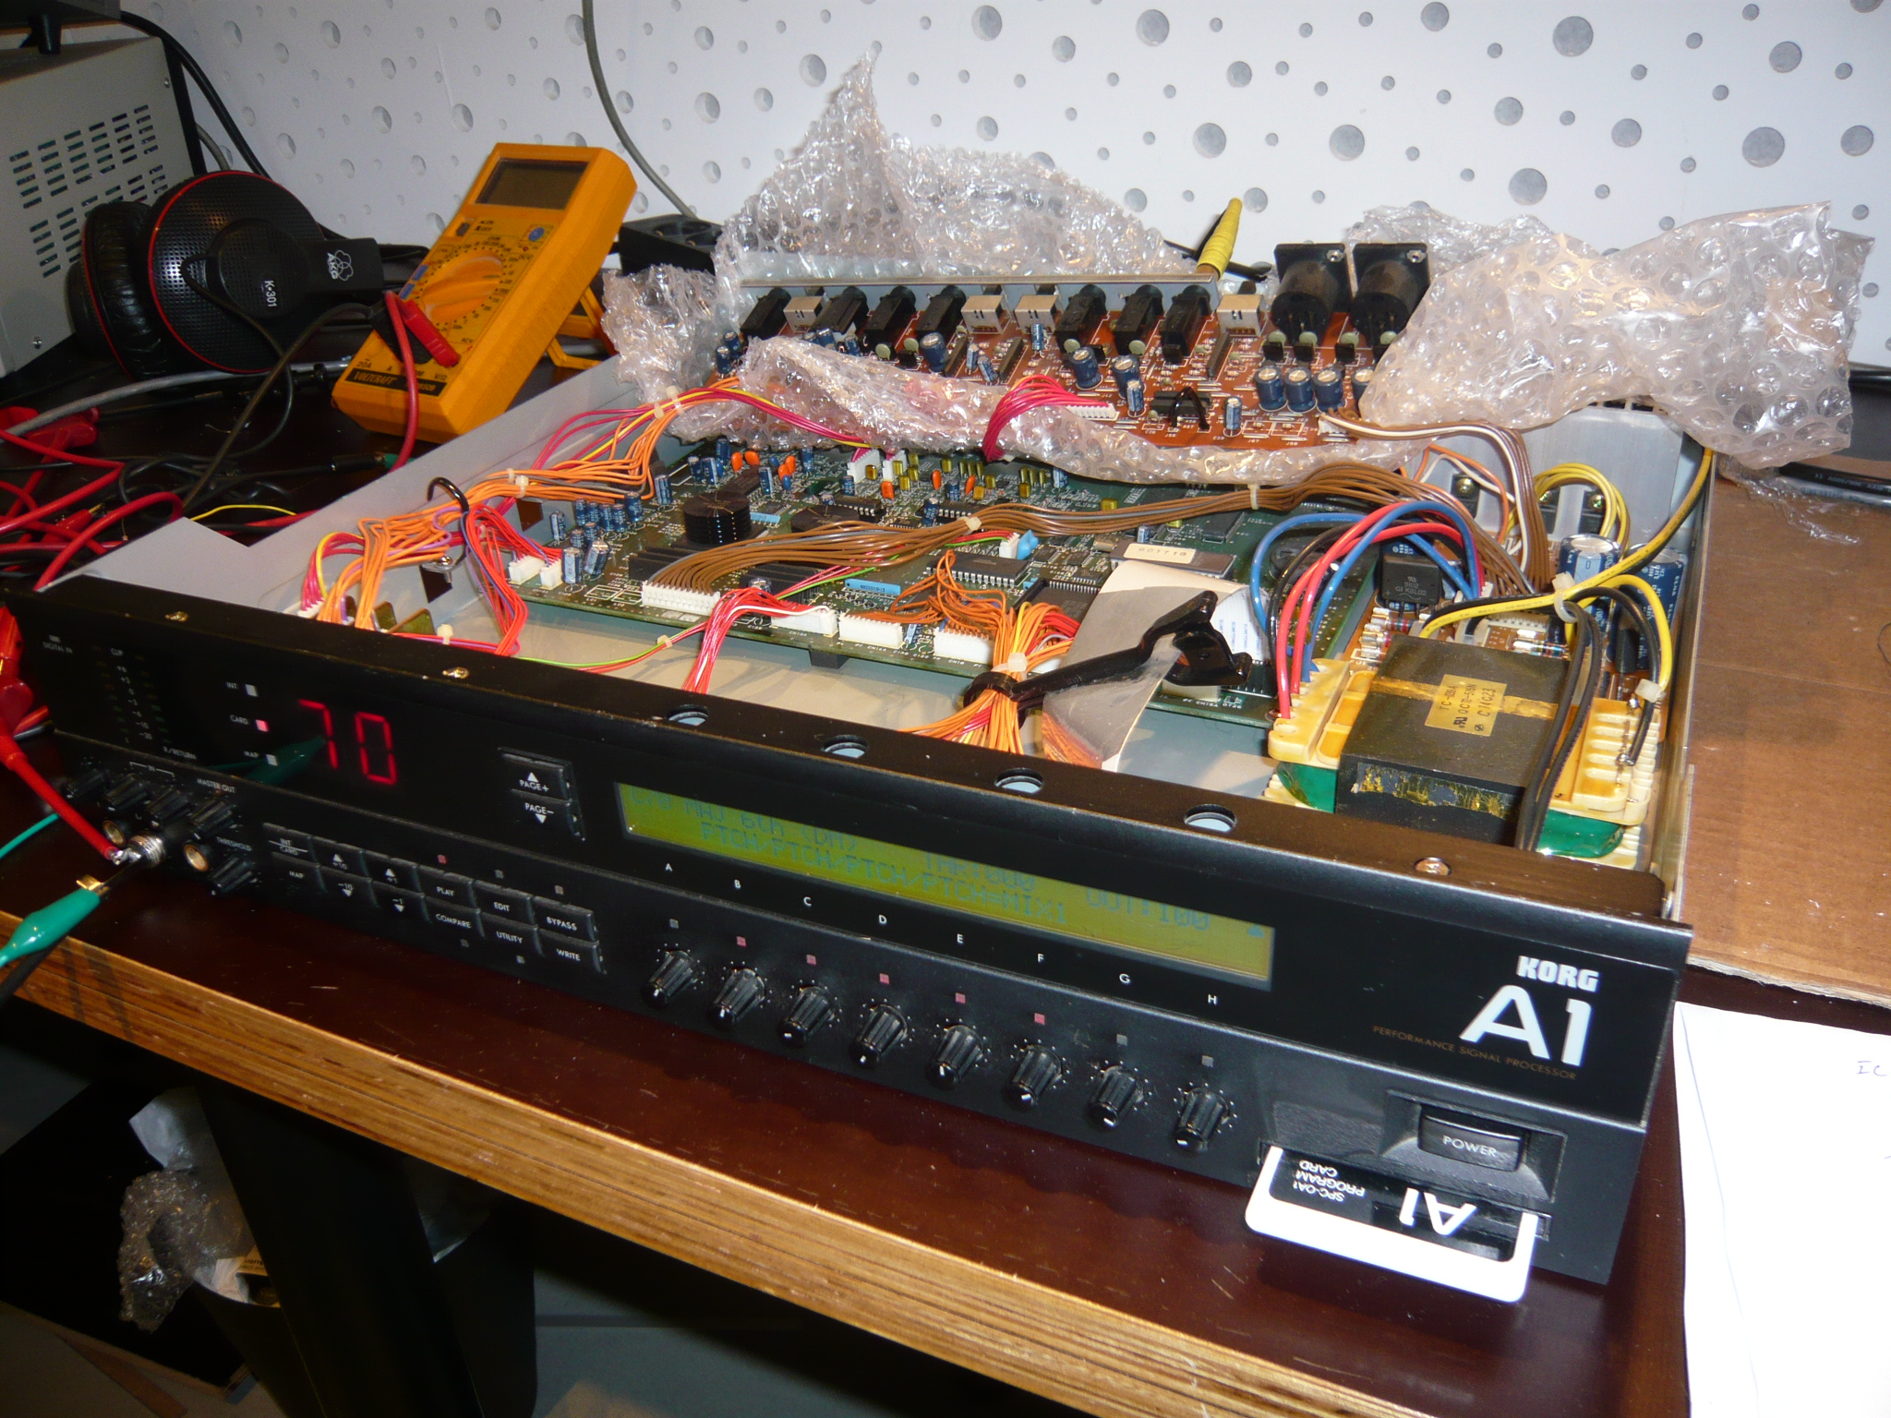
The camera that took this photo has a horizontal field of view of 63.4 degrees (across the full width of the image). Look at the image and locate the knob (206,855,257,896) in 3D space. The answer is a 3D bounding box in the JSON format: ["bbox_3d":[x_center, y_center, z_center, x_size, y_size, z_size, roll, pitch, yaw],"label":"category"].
[{"bbox_3d":[-0.201,0.047,0.430,0.010,0.010,0.011,10,33,23],"label":"knob"}]

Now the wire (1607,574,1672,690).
[{"bbox_3d":[0.180,-0.022,0.398,0.021,0.029,0.040,10,33,23],"label":"wire"}]

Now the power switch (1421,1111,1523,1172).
[{"bbox_3d":[0.106,0.085,0.308,0.019,0.010,0.007,10,33,23],"label":"power switch"}]

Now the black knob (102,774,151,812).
[{"bbox_3d":[-0.232,0.024,0.433,0.010,0.010,0.011,10,33,23],"label":"black knob"}]

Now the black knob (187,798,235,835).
[{"bbox_3d":[-0.202,0.030,0.420,0.010,0.010,0.011,10,33,23],"label":"black knob"}]

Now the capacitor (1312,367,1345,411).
[{"bbox_3d":[0.125,-0.104,0.499,0.008,0.012,0.008,8,54,28],"label":"capacitor"}]

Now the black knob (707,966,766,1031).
[{"bbox_3d":[-0.049,0.069,0.362,0.010,0.010,0.011,10,33,23],"label":"black knob"}]

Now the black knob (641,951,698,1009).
[{"bbox_3d":[-0.068,0.067,0.377,0.010,0.010,0.013,10,33,23],"label":"black knob"}]

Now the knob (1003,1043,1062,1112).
[{"bbox_3d":[0.019,0.081,0.333,0.010,0.010,0.011,10,33,23],"label":"knob"}]

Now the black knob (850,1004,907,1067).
[{"bbox_3d":[-0.016,0.077,0.355,0.010,0.010,0.013,10,33,23],"label":"black knob"}]

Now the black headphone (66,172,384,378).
[{"bbox_3d":[-0.385,-0.244,0.862,0.170,0.105,0.200,6,21,37],"label":"black headphone"}]

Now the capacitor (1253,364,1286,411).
[{"bbox_3d":[0.108,-0.107,0.508,0.008,0.012,0.008,8,54,28],"label":"capacitor"}]

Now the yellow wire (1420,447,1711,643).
[{"bbox_3d":[0.184,-0.040,0.438,0.090,0.048,0.032,-8,31,-8],"label":"yellow wire"}]

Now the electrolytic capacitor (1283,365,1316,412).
[{"bbox_3d":[0.132,-0.119,0.570,0.010,0.013,0.010,4,47,26],"label":"electrolytic capacitor"}]

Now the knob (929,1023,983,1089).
[{"bbox_3d":[0.001,0.080,0.347,0.010,0.010,0.013,10,33,23],"label":"knob"}]

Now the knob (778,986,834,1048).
[{"bbox_3d":[-0.034,0.073,0.362,0.010,0.010,0.013,10,33,23],"label":"knob"}]

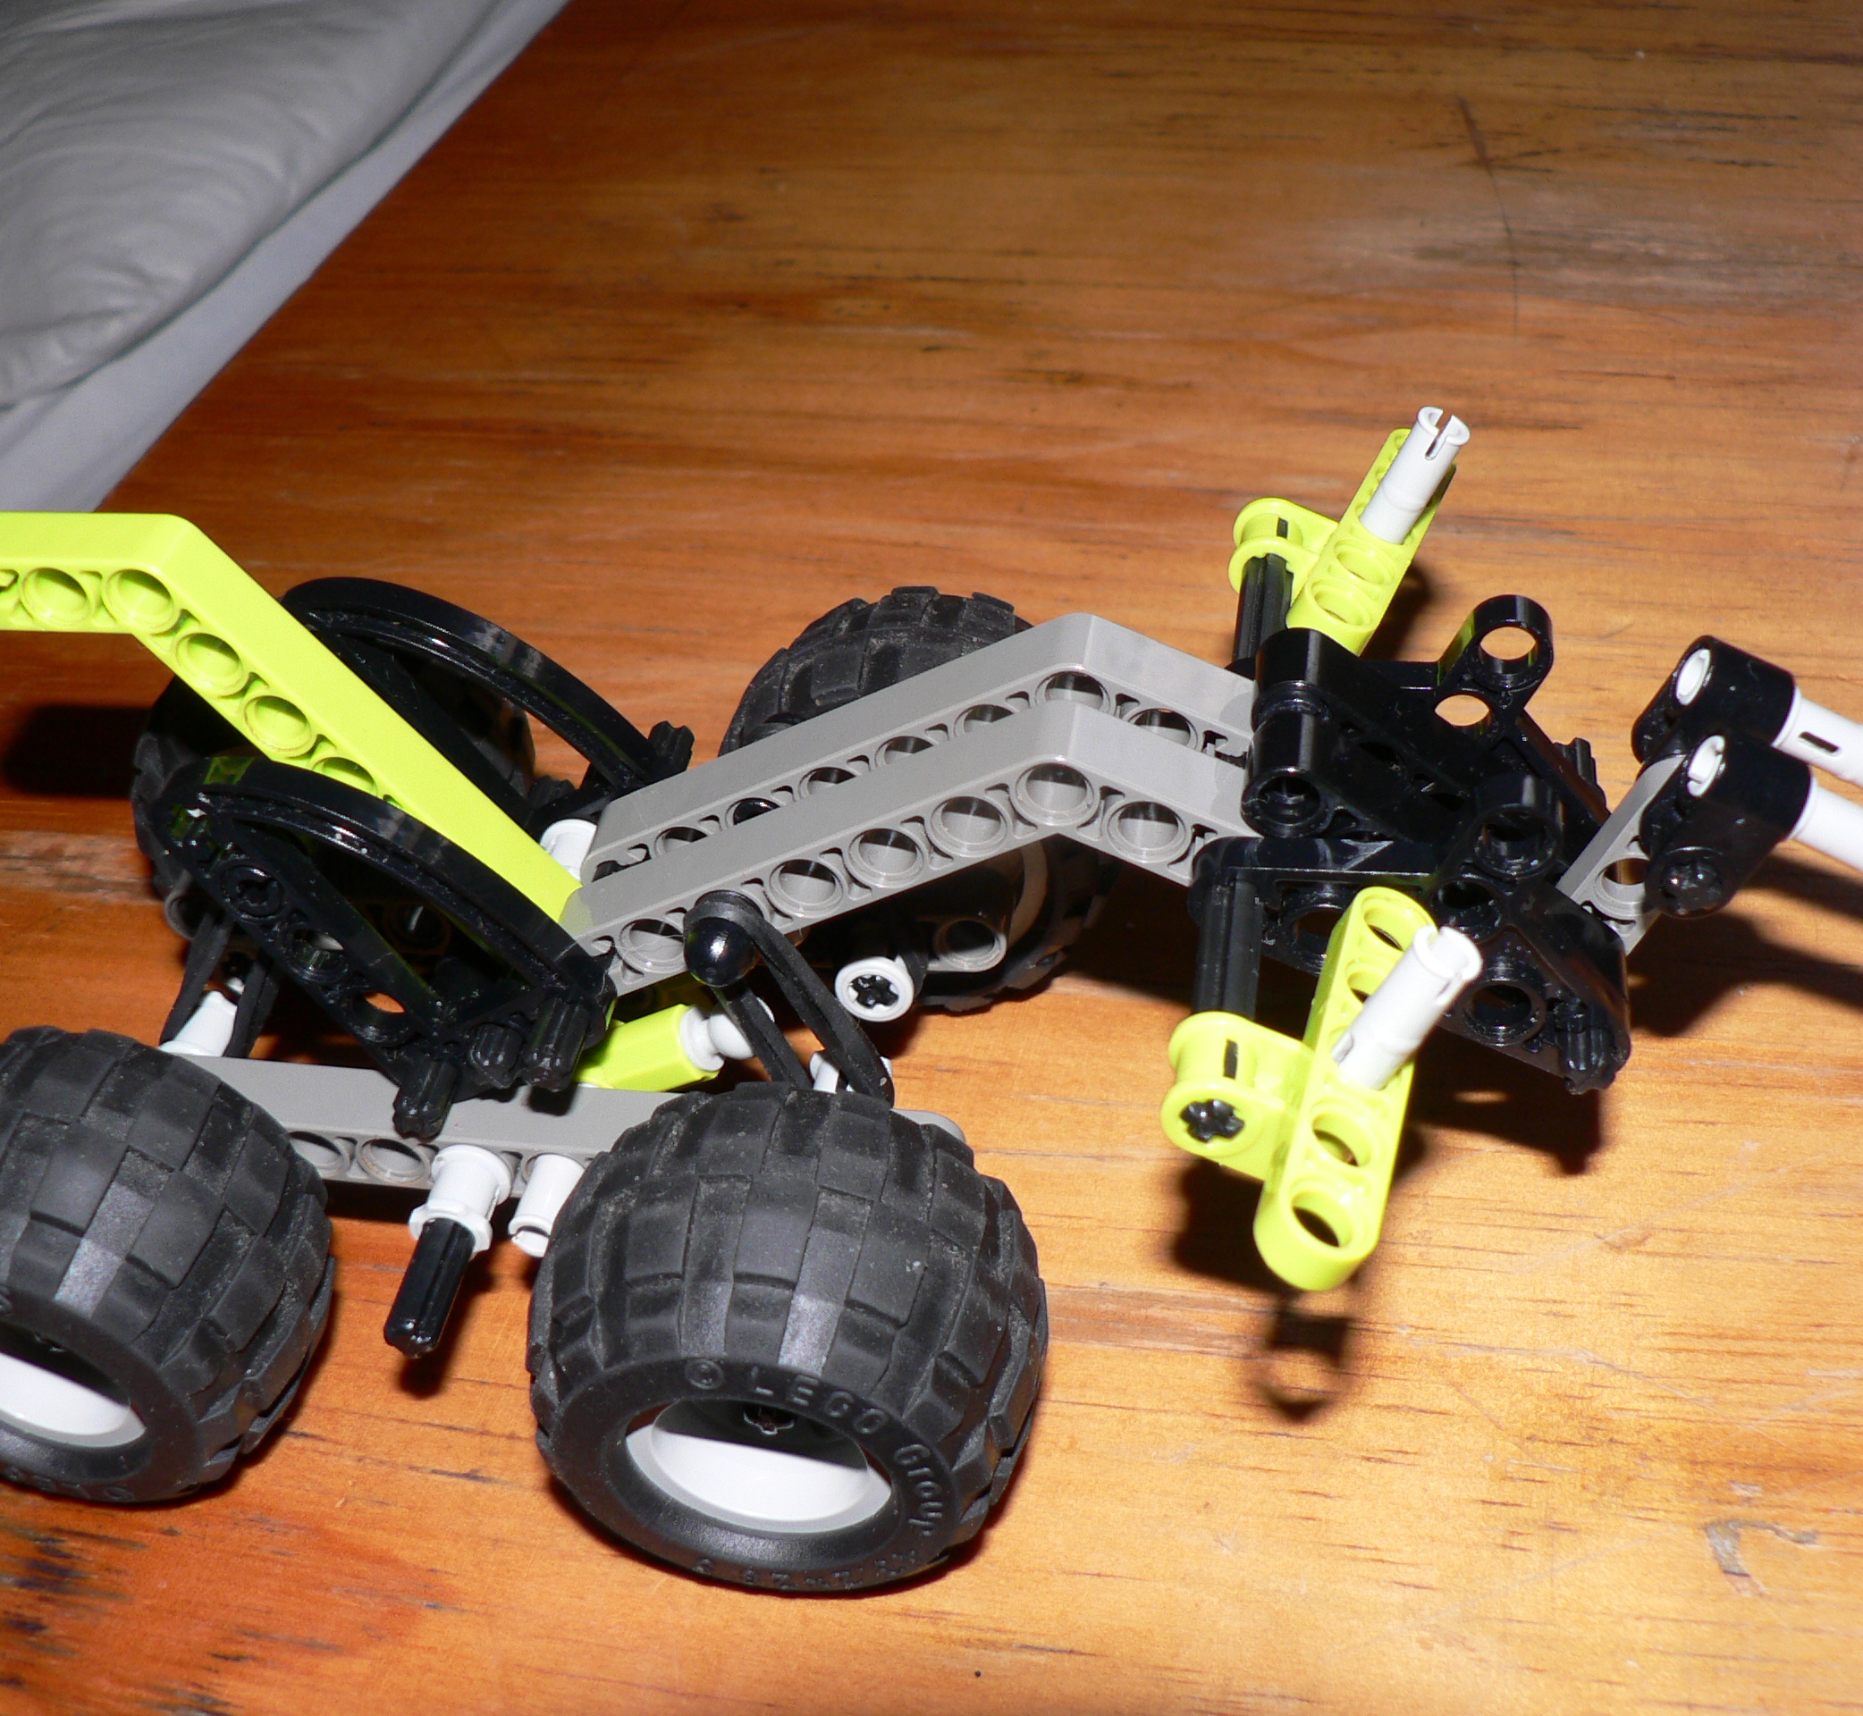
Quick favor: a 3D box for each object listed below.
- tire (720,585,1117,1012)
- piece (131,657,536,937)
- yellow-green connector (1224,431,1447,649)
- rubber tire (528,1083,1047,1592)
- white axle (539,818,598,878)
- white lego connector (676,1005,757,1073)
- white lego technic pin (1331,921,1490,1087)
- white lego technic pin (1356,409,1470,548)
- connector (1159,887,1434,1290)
[{"bbox_3d":[-0.001,-0.006,0.253,0.043,0.043,0.028,2,34,4],"label":"tire"},{"bbox_3d":[-0.064,-0.008,0.256,0.043,0.043,0.028,2,34,4],"label":"piece"},{"bbox_3d":[0.036,-0.029,0.221,0.016,0.012,0.040,31,41,4],"label":"yellow-green connector"},{"bbox_3d":[-0.012,0.040,0.198,0.043,0.043,0.028,3,44,9],"label":"rubber tire"},{"bbox_3d":[-0.034,0.000,0.225,0.007,0.007,0.007,4,40,8],"label":"white axle"},{"bbox_3d":[-0.018,0.015,0.207,0.009,0.006,0.006,-21,33,26],"label":"white lego connector"},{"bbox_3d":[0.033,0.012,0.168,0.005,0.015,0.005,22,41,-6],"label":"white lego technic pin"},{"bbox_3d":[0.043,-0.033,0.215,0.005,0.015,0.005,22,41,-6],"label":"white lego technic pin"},{"bbox_3d":[0.025,0.017,0.175,0.016,0.012,0.040,27,41,-1],"label":"connector"}]

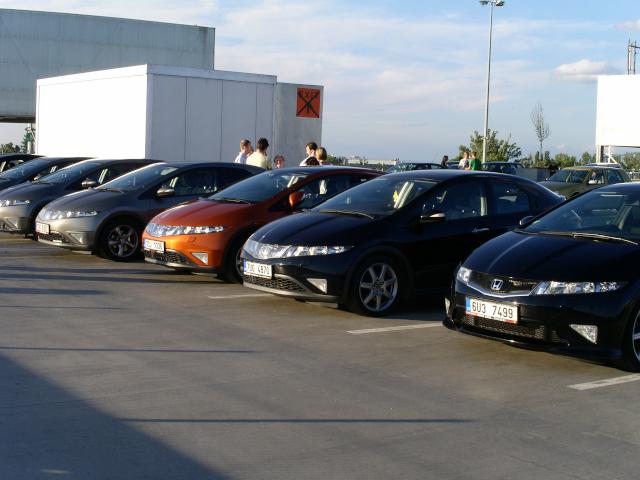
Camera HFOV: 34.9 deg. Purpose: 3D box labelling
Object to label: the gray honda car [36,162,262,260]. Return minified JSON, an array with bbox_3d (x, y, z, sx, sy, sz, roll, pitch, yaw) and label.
[{"bbox_3d":[-2.233,-0.506,15.649,4.250,1.450,1.790,-2,6,-36],"label":"gray honda car"}]

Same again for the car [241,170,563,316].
[{"bbox_3d":[1.076,-0.055,11.319,4.250,1.460,1.790,-2,5,-36],"label":"car"}]

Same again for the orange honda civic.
[{"bbox_3d":[-0.357,-0.276,13.655,4.250,1.460,1.790,-2,6,-38],"label":"orange honda civic"}]

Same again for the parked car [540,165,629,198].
[{"bbox_3d":[9.009,-1.768,35.077,4.400,1.550,1.780,-2,6,-39],"label":"parked car"}]

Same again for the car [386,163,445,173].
[{"bbox_3d":[4.134,-2.847,45.019,4.500,1.450,1.760,-2,6,-40],"label":"car"}]

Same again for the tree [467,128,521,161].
[{"bbox_3d":[11.880,-5.581,70.159,4.200,4.202,4.200,-2,5,-37],"label":"tree"}]

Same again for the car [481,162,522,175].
[{"bbox_3d":[7.771,-2.754,46.507,4.200,1.540,1.750,-2,6,-39],"label":"car"}]

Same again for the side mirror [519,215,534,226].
[{"bbox_3d":[1.915,-0.174,9.316,0.140,0.150,0.220,-2,6,-38],"label":"side mirror"}]

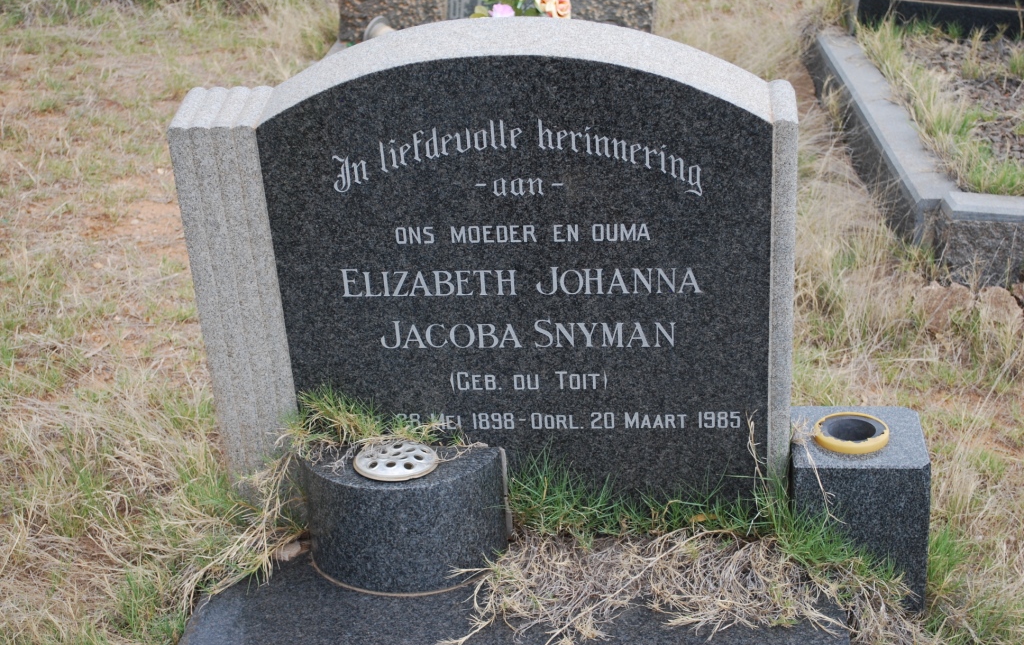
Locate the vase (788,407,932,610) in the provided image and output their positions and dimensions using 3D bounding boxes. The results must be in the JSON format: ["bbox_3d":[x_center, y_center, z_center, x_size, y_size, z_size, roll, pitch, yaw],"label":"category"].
[{"bbox_3d":[0.447,0.242,2.223,0.163,0.228,0.139,0,31,7],"label":"vase"}]

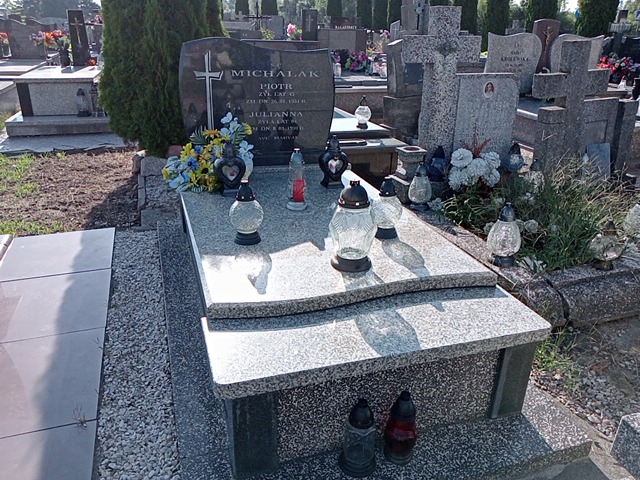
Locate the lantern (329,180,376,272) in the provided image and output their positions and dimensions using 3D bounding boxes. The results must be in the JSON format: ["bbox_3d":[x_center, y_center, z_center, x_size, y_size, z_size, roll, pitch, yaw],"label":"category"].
[{"bbox_3d":[0.120,-0.055,1.837,0.167,0.316,0.167,2,23,-1],"label":"lantern"}]

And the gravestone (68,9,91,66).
[{"bbox_3d":[-3.206,-2.682,6.873,0.215,0.720,0.080,-6,24,-17],"label":"gravestone"}]

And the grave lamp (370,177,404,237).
[{"bbox_3d":[0.255,-0.123,1.956,0.117,0.228,0.117,1,21,0],"label":"grave lamp"}]

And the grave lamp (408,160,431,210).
[{"bbox_3d":[0.540,-0.292,2.748,0.125,0.257,0.125,-5,22,-17],"label":"grave lamp"}]

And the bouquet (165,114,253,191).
[{"bbox_3d":[-0.570,-0.459,2.675,0.467,0.370,0.280,-5,22,-17],"label":"bouquet"}]

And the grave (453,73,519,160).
[{"bbox_3d":[1.202,-0.868,3.787,0.500,0.620,0.070,-6,24,-17],"label":"grave"}]

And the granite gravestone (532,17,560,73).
[{"bbox_3d":[2.755,-2.268,6.406,0.340,0.850,0.090,-6,24,-17],"label":"granite gravestone"}]

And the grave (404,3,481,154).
[{"bbox_3d":[0.811,-1.032,3.554,0.530,1.050,0.140,-6,24,-17],"label":"grave"}]

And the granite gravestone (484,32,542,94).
[{"bbox_3d":[2.117,-1.926,5.650,0.610,0.650,0.120,-3,22,-10],"label":"granite gravestone"}]

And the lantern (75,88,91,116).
[{"bbox_3d":[-2.423,-1.402,5.273,0.148,0.263,0.148,-5,22,-17],"label":"lantern"}]

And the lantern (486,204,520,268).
[{"bbox_3d":[0.745,-0.025,2.076,0.134,0.257,0.134,-5,22,-17],"label":"lantern"}]

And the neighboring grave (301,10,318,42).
[{"bbox_3d":[-0.232,-4.890,11.775,0.370,0.760,0.100,-6,24,-17],"label":"neighboring grave"}]

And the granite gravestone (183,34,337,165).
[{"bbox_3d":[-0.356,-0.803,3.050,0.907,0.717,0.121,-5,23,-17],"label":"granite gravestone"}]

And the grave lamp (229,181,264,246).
[{"bbox_3d":[-0.286,-0.114,2.033,0.136,0.244,0.136,-6,24,-17],"label":"grave lamp"}]

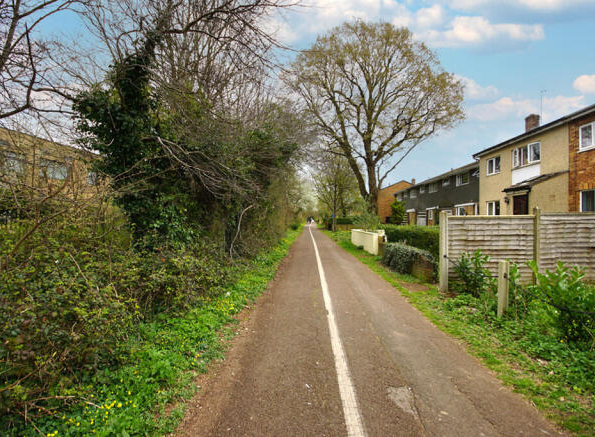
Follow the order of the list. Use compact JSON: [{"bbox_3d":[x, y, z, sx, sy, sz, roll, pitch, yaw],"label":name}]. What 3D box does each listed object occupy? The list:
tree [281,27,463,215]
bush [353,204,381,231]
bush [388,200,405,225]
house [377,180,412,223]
[{"bbox_3d":[6.900,-8.300,26.000,16.300,19.800,15.800,0,0,0],"label":"tree"},{"bbox_3d":[4.200,0.420,16.700,1.750,2.300,1.700,0,0,0],"label":"bush"},{"bbox_3d":[10.600,-0.100,29.200,1.750,3.400,1.750,0,0,0],"label":"bush"},{"bbox_3d":[16.600,-1.900,45.500,8.600,7.000,8.500,0,0,6],"label":"house"}]

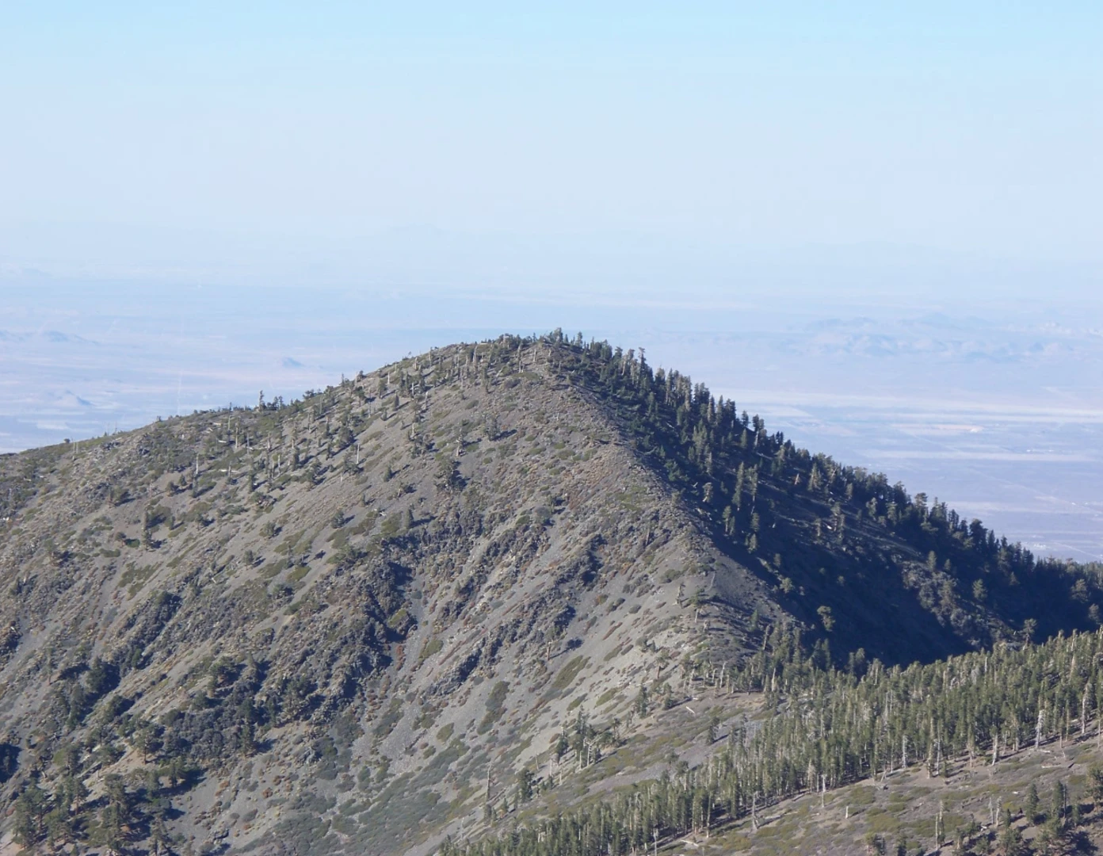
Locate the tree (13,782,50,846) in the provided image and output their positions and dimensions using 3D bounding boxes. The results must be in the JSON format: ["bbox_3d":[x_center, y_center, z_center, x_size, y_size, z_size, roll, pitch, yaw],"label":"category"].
[{"bbox_3d":[-339.787,252.438,2950.000,22.594,40.297,21.662,0,3,0],"label":"tree"}]

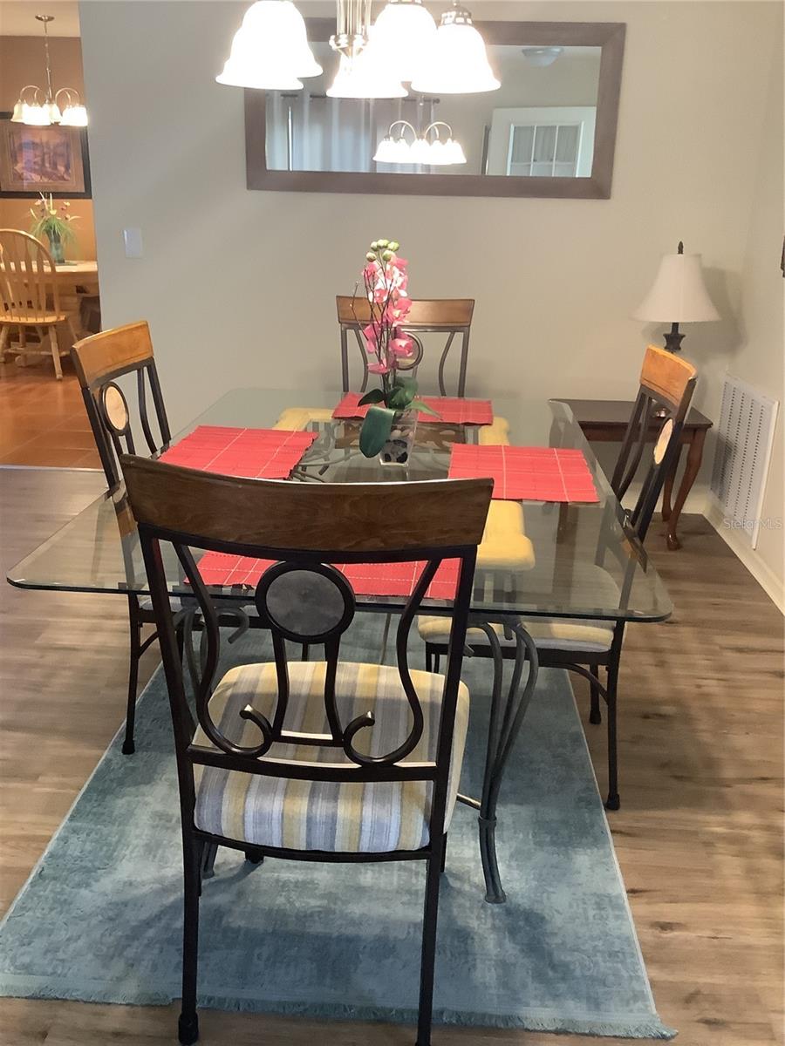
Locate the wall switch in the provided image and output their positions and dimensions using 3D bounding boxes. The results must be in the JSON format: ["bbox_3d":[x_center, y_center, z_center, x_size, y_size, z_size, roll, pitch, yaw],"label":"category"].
[{"bbox_3d":[-1.113,-1.202,4.031,0.073,0.116,0.011,2,19,3],"label":"wall switch"}]

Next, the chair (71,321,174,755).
[{"bbox_3d":[-0.434,0.040,2.377,0.550,1.015,0.470,3,19,3],"label":"chair"}]

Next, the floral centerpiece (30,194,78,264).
[{"bbox_3d":[-2.586,-2.254,7.192,0.380,0.520,0.360,2,19,3],"label":"floral centerpiece"}]

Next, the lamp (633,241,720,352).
[{"bbox_3d":[1.120,-0.770,3.738,0.335,0.675,0.335,2,19,3],"label":"lamp"}]

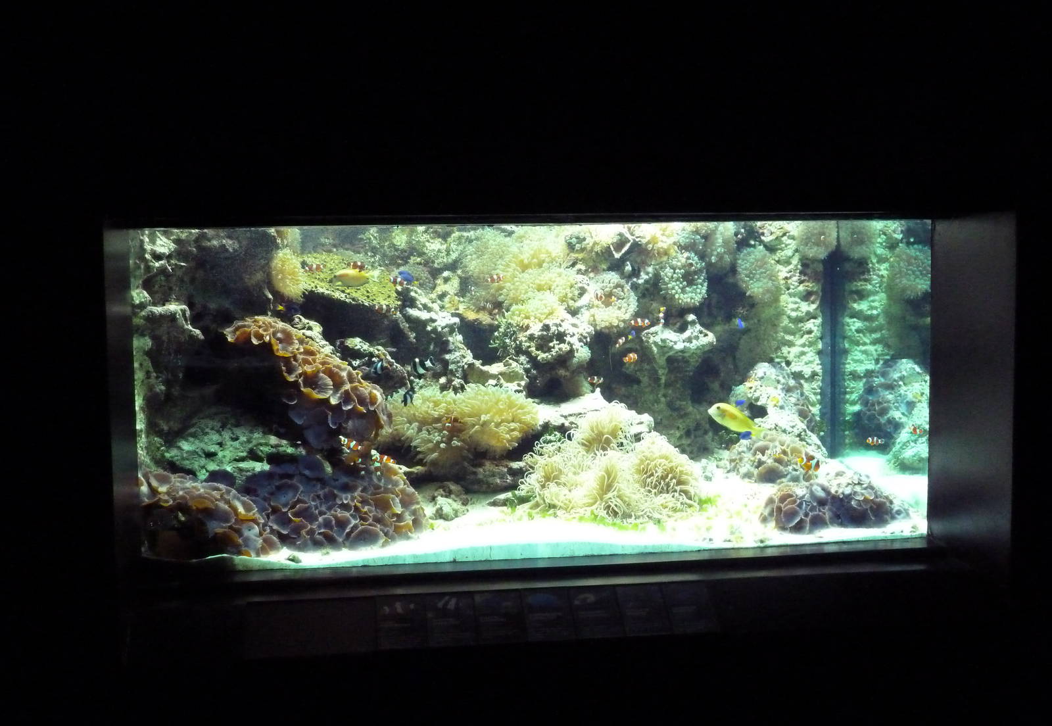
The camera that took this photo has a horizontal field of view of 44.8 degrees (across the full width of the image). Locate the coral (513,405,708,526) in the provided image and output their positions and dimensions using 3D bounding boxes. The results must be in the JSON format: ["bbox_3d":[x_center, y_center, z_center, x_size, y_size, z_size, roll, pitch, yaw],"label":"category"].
[{"bbox_3d":[0.247,0.289,3.600,0.515,0.295,0.380,-1,5,-7],"label":"coral"}]

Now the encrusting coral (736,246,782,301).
[{"bbox_3d":[0.739,-0.283,4.050,0.145,0.175,0.120,-1,5,-7],"label":"encrusting coral"}]

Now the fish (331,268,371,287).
[{"bbox_3d":[-0.514,-0.250,3.750,0.122,0.056,0.030,-2,5,-7],"label":"fish"}]

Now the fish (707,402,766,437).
[{"bbox_3d":[0.586,0.160,3.550,0.168,0.062,0.037,19,-1,-15],"label":"fish"}]

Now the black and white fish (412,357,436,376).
[{"bbox_3d":[-0.280,0.009,3.500,0.070,0.043,0.020,-17,7,-9],"label":"black and white fish"}]

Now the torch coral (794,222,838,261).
[{"bbox_3d":[0.945,-0.402,4.150,0.143,0.145,0.120,-1,5,-7],"label":"torch coral"}]

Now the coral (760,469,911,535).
[{"bbox_3d":[0.836,0.377,3.450,0.385,0.150,0.270,-1,5,-7],"label":"coral"}]

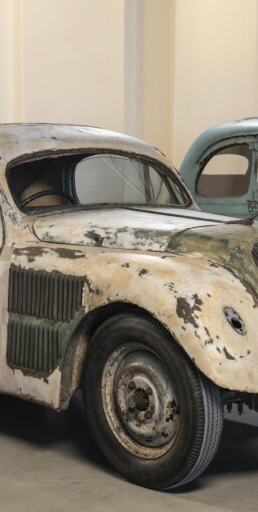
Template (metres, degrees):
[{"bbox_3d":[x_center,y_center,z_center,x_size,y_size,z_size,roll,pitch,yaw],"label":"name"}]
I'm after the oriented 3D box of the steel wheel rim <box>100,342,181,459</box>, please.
[{"bbox_3d":[0.082,0.552,4.250,0.115,0.443,0.443,-4,7,-42],"label":"steel wheel rim"}]

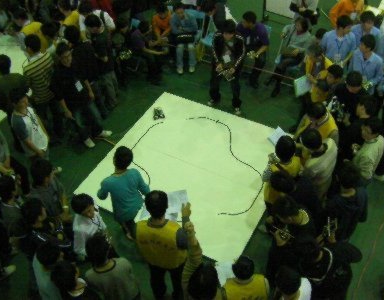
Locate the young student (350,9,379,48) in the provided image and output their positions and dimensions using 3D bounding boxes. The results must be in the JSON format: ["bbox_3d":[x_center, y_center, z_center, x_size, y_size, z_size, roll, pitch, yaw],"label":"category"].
[{"bbox_3d":[2.387,-1.264,6.433,0.500,1.650,0.400,10,49,12],"label":"young student"}]

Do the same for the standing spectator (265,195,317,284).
[{"bbox_3d":[0.939,0.991,4.498,0.500,1.620,0.520,-15,49,-10],"label":"standing spectator"}]

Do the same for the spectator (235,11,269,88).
[{"bbox_3d":[0.975,-1.689,7.141,0.550,1.270,0.800,10,49,12],"label":"spectator"}]

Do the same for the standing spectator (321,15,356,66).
[{"bbox_3d":[2.021,-1.163,6.300,0.520,1.680,0.420,3,47,6],"label":"standing spectator"}]

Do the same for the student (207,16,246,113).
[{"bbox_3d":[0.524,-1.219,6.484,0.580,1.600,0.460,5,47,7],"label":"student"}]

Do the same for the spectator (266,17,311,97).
[{"bbox_3d":[1.549,-1.438,6.872,0.560,1.260,0.780,31,55,28],"label":"spectator"}]

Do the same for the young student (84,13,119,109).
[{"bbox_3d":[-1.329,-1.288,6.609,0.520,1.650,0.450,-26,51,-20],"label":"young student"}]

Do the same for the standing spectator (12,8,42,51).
[{"bbox_3d":[-2.444,-1.594,7.172,0.700,1.350,0.550,10,49,12],"label":"standing spectator"}]

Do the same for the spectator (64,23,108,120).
[{"bbox_3d":[-1.451,-1.054,6.381,0.420,1.670,0.520,-1,47,2],"label":"spectator"}]

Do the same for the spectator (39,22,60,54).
[{"bbox_3d":[-1.874,-1.122,6.474,0.420,1.660,0.520,26,53,24],"label":"spectator"}]

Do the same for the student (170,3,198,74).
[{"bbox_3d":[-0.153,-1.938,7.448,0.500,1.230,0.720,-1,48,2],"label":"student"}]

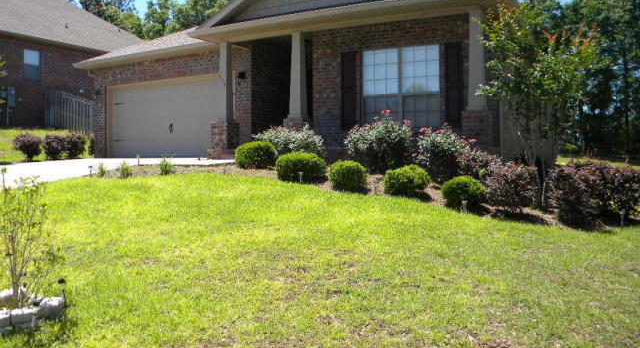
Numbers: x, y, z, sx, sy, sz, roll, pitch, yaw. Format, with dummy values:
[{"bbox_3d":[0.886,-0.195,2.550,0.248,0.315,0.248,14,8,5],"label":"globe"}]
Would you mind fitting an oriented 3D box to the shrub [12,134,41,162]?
[{"bbox_3d":[-8.079,-0.753,14.300,0.740,0.787,0.750,-1,2,-29],"label":"shrub"}]

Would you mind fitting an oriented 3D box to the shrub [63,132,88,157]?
[{"bbox_3d":[-7.149,-0.857,15.200,0.720,0.820,0.700,0,2,0],"label":"shrub"}]

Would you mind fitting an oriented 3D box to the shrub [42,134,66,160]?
[{"bbox_3d":[-7.539,-0.752,14.700,0.700,0.750,0.700,0,2,0],"label":"shrub"}]

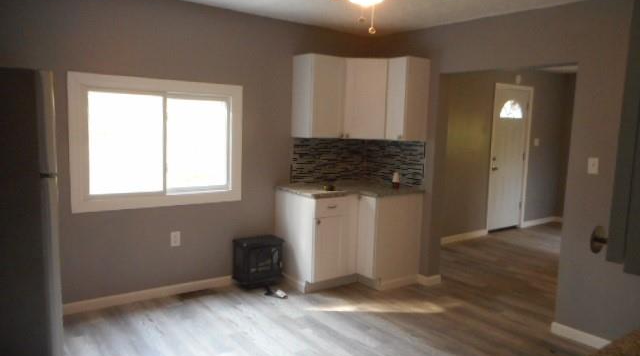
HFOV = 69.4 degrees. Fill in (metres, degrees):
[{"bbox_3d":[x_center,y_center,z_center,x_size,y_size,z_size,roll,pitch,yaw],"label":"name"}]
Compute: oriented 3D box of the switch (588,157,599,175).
[{"bbox_3d":[1.927,-0.083,3.257,0.012,0.114,0.068,-3,8,-38],"label":"switch"}]

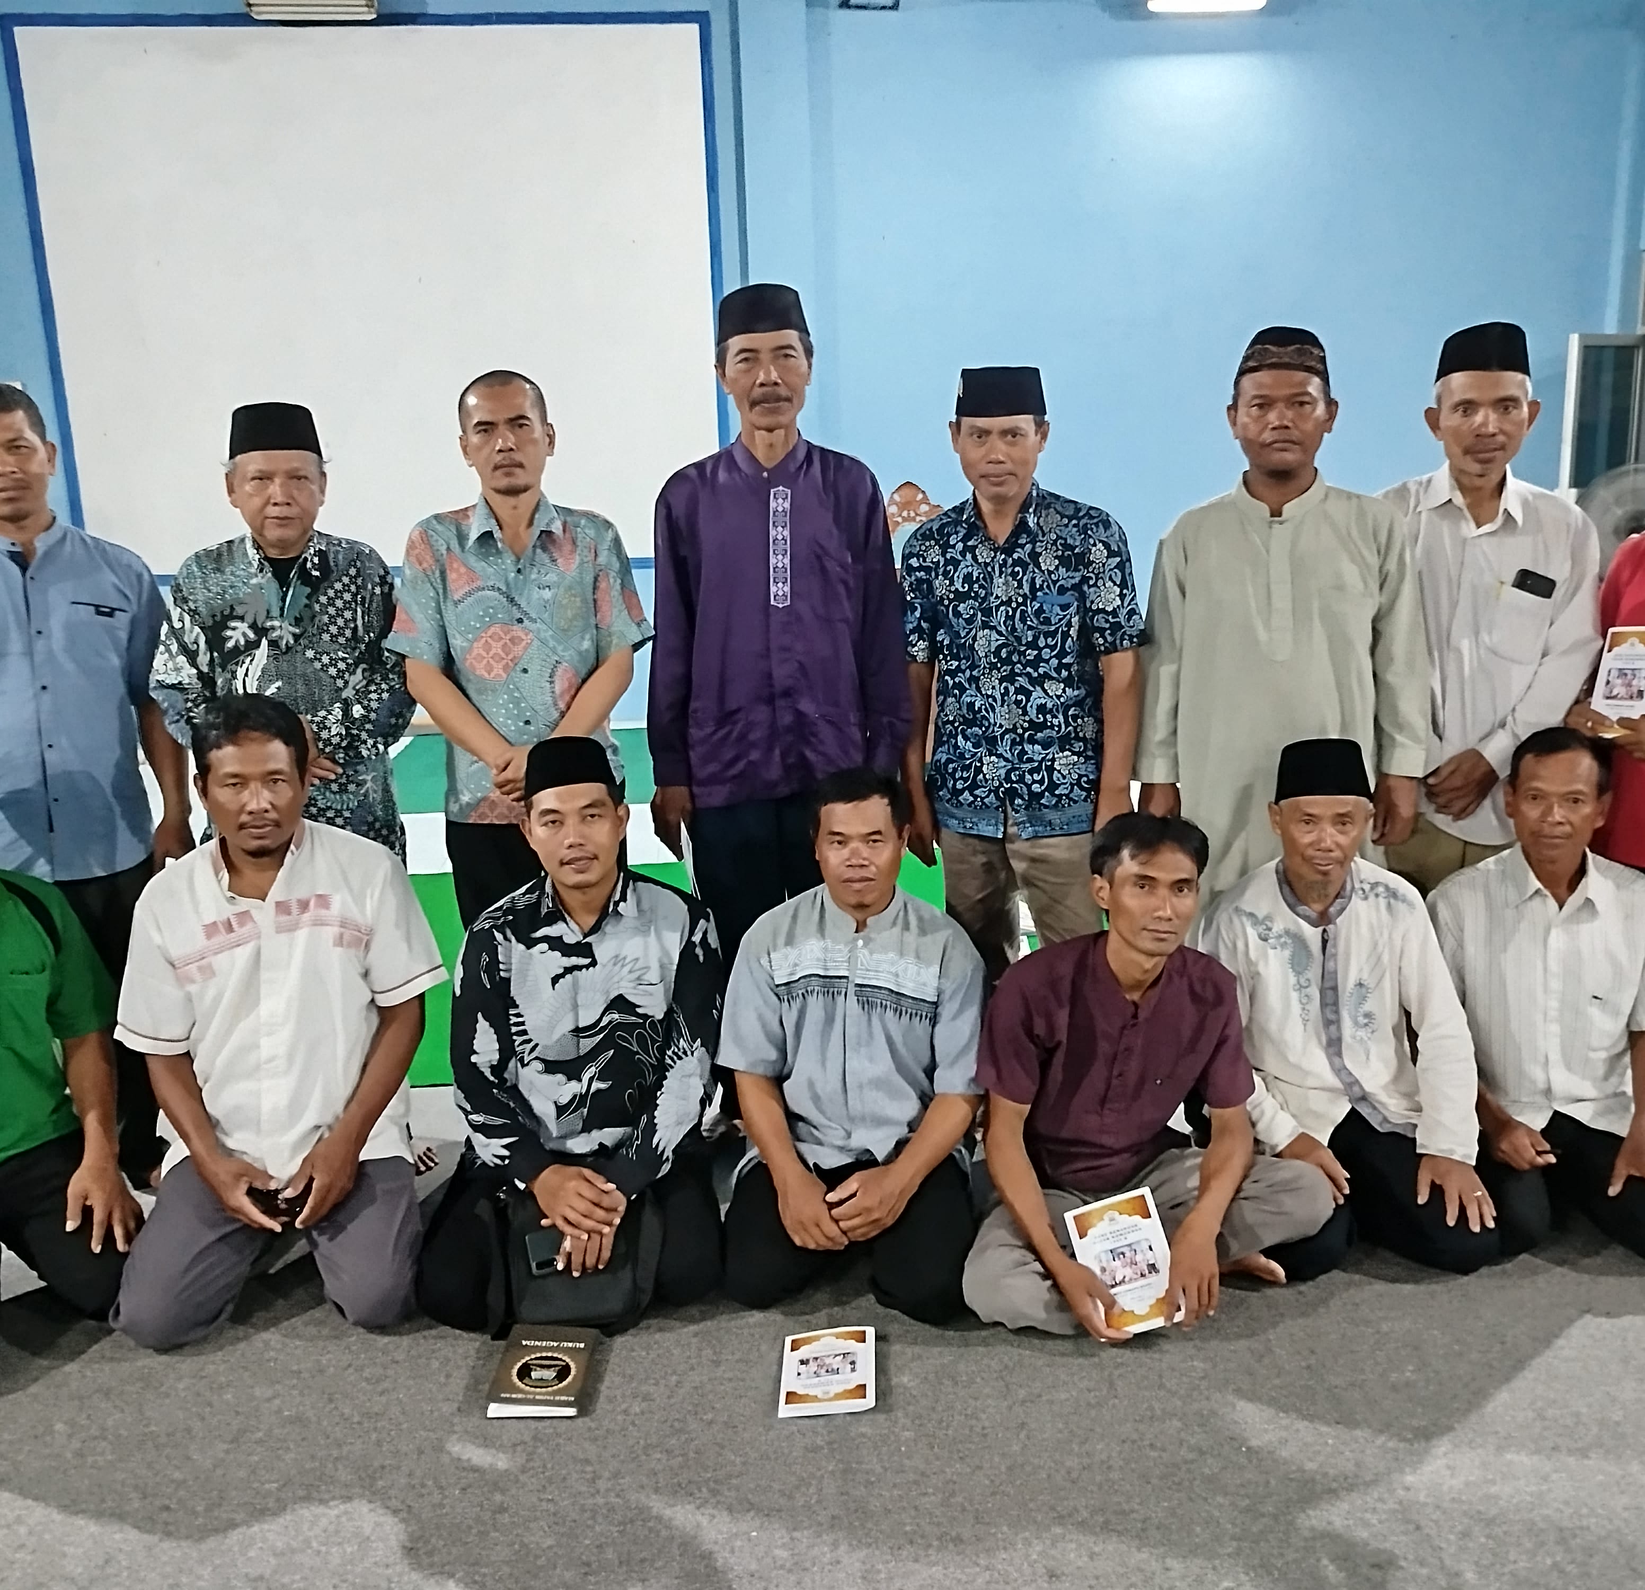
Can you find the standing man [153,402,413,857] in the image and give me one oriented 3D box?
[{"bbox_3d":[-1.078,0.005,3.079,0.530,1.600,0.340,-5,13,-12],"label":"standing man"}]

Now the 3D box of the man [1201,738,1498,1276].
[{"bbox_3d":[0.942,0.347,2.820,0.500,0.920,0.620,0,13,8],"label":"man"}]

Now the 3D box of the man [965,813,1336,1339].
[{"bbox_3d":[0.558,0.434,2.675,0.640,0.840,0.600,-2,13,0],"label":"man"}]

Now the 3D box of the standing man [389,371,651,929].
[{"bbox_3d":[-0.612,-0.049,3.115,0.520,1.643,0.310,-4,13,-11],"label":"standing man"}]

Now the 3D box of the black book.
[{"bbox_3d":[-0.453,0.943,2.407,0.148,0.022,0.210,0,13,6],"label":"black book"}]

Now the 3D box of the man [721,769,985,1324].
[{"bbox_3d":[0.058,0.395,2.720,0.490,0.916,0.640,-1,13,6],"label":"man"}]

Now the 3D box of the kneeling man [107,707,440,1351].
[{"bbox_3d":[-0.950,0.358,2.730,0.560,1.060,0.640,-5,13,-12],"label":"kneeling man"}]

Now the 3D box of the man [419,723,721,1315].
[{"bbox_3d":[-0.453,0.371,2.721,0.540,0.993,0.640,-3,13,-3],"label":"man"}]

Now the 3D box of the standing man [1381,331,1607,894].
[{"bbox_3d":[1.270,-0.071,2.939,0.470,1.660,0.320,2,14,18],"label":"standing man"}]

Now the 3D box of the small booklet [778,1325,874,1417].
[{"bbox_3d":[0.012,0.938,2.385,0.150,0.014,0.215,-1,13,2],"label":"small booklet"}]

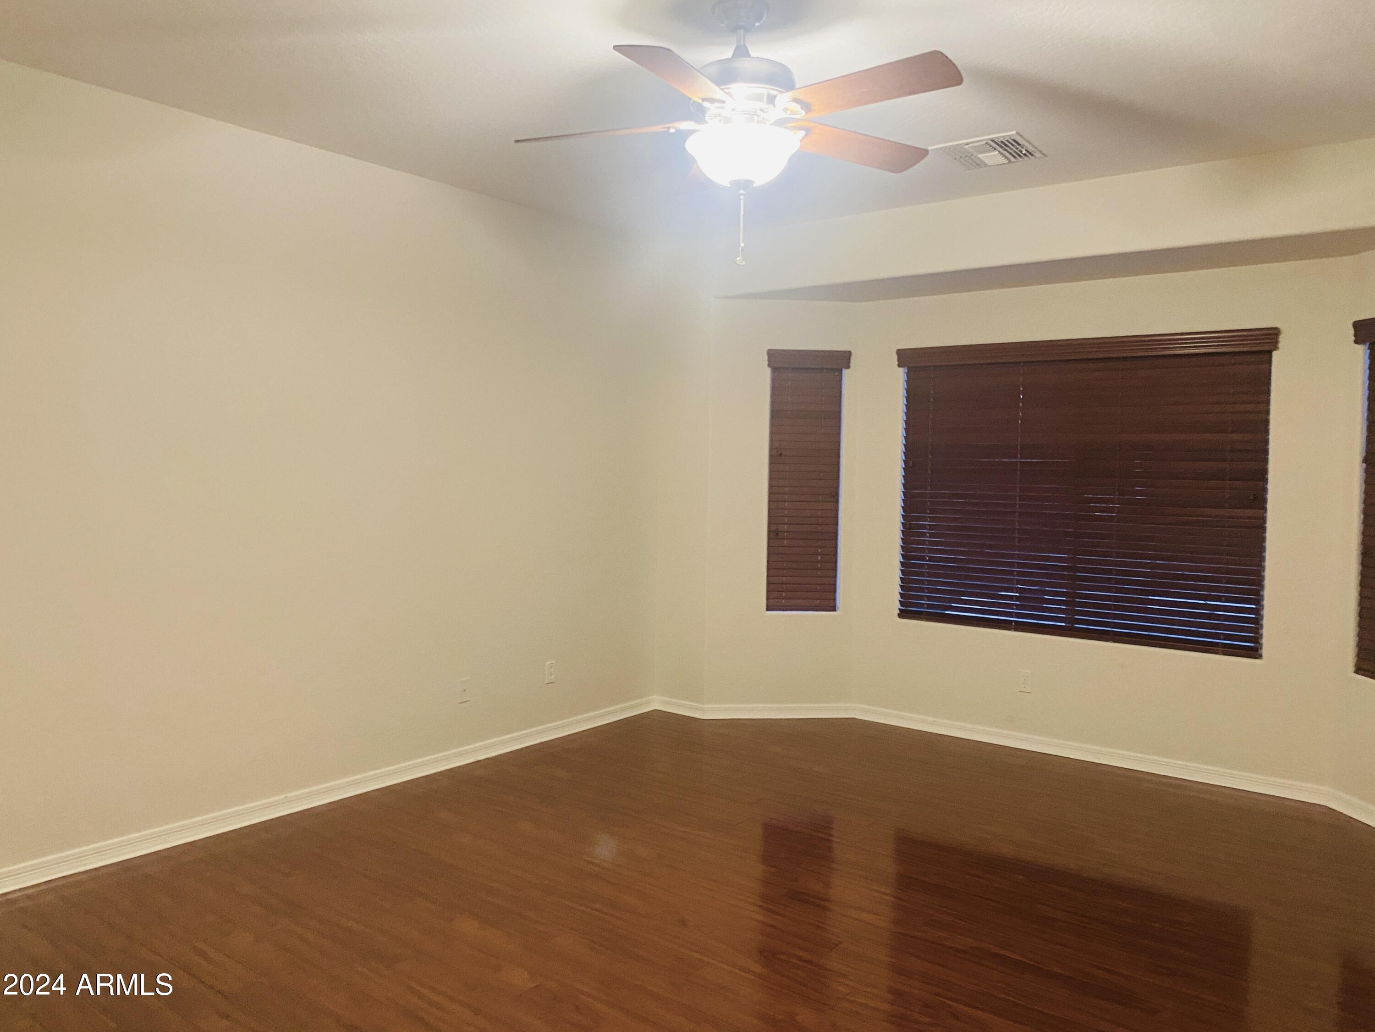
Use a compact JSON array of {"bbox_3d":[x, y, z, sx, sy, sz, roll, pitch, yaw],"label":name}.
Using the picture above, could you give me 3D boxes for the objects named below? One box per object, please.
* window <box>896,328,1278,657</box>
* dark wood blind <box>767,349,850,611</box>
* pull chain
[{"bbox_3d":[1.918,-0.129,5.237,1.840,1.498,0.110,3,4,38],"label":"window"},{"bbox_3d":[0.680,-0.192,5.947,0.468,1.502,0.110,1,3,-6],"label":"dark wood blind"},{"bbox_3d":[0.153,-0.814,2.909,0.029,0.215,0.026,1,3,3],"label":"pull chain"}]

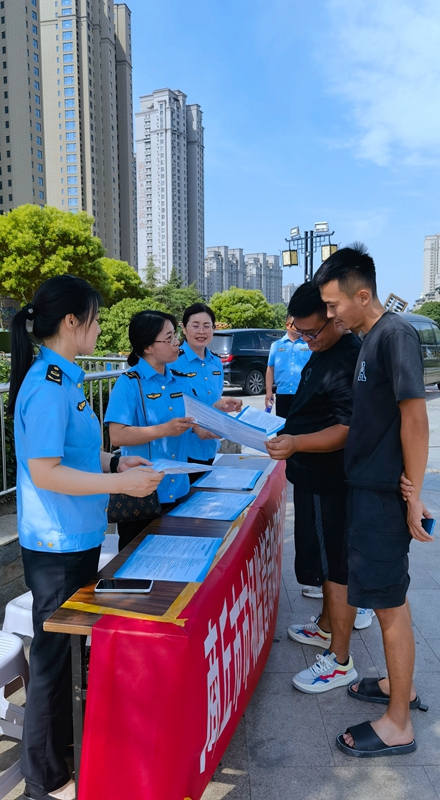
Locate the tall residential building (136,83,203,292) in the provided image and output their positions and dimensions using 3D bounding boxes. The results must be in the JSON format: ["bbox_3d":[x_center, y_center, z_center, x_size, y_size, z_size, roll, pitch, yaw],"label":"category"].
[{"bbox_3d":[-23.758,-85.823,296.126,20.000,106.000,26.000,4,8,35],"label":"tall residential building"}]

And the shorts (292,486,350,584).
[{"bbox_3d":[0.452,0.488,2.744,0.280,0.550,0.420,0,7,3],"label":"shorts"}]

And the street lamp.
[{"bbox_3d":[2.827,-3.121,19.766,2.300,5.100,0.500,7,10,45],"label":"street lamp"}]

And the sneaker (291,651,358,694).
[{"bbox_3d":[0.440,1.135,2.640,0.290,0.135,0.110,-2,7,-18],"label":"sneaker"}]

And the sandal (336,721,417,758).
[{"bbox_3d":[0.553,1.184,2.212,0.285,0.090,0.108,-1,7,-7],"label":"sandal"}]

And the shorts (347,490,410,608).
[{"bbox_3d":[0.576,0.447,2.316,0.270,0.510,0.400,0,7,6],"label":"shorts"}]

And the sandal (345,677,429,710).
[{"bbox_3d":[0.679,1.178,2.536,0.290,0.085,0.115,2,7,19],"label":"sandal"}]

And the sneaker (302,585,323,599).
[{"bbox_3d":[0.594,1.020,3.426,0.285,0.110,0.105,1,7,12],"label":"sneaker"}]

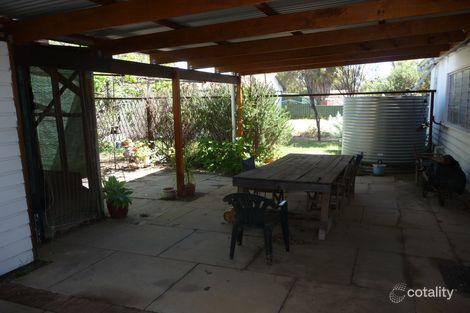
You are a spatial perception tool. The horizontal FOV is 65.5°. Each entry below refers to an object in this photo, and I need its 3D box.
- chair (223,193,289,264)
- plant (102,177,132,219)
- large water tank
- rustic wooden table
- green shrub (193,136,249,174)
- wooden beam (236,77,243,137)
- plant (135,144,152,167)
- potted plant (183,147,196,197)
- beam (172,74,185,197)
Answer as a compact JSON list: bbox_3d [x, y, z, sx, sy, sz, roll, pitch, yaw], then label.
[{"bbox_3d":[0.266,0.719,4.036,0.610,0.770,0.560,2,9,23],"label":"chair"},{"bbox_3d":[-1.846,0.624,5.710,0.440,0.590,0.440,-5,9,-18],"label":"plant"},{"bbox_3d":[3.866,-0.765,9.470,2.042,1.550,2.042,2,9,22],"label":"large water tank"},{"bbox_3d":[1.005,0.493,5.498,1.200,0.740,2.250,2,9,23],"label":"rustic wooden table"},{"bbox_3d":[-0.356,-0.071,9.142,1.350,0.880,1.000,-2,9,-2],"label":"green shrub"},{"bbox_3d":[0.144,-0.856,9.346,0.090,2.320,0.090,2,9,23],"label":"wooden beam"},{"bbox_3d":[-2.604,-0.046,10.309,0.480,0.600,0.480,-4,9,-14],"label":"plant"},{"bbox_3d":[-0.878,0.260,6.862,0.280,0.910,0.280,-3,9,-7],"label":"potted plant"},{"bbox_3d":[-1.037,-0.366,6.689,0.100,2.210,0.100,2,9,23],"label":"beam"}]

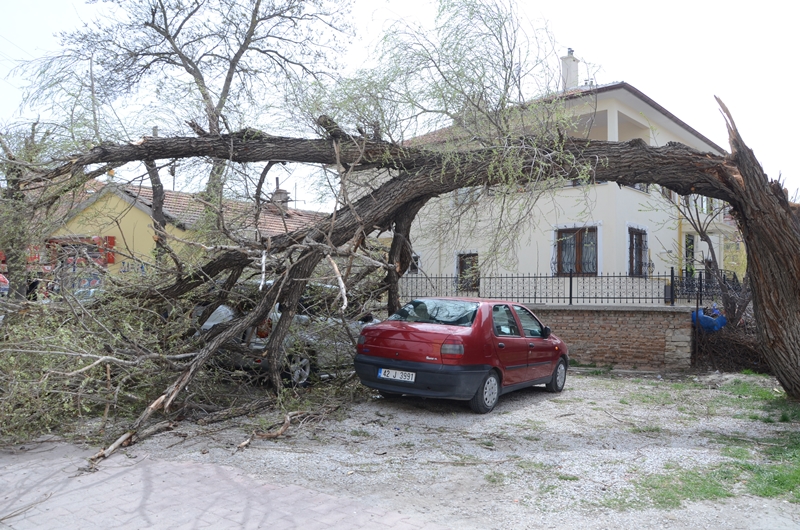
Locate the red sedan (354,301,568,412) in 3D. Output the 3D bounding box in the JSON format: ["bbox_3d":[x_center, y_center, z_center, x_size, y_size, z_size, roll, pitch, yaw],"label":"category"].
[{"bbox_3d":[1.164,1.215,8.868,1.640,1.430,4.120,-2,-3,36],"label":"red sedan"}]

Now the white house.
[{"bbox_3d":[5.697,-2.374,25.244,12.600,9.600,12.000,-2,-4,42],"label":"white house"}]

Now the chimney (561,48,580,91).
[{"bbox_3d":[6.321,-7.211,22.200,0.520,1.650,0.520,-2,-4,42],"label":"chimney"}]

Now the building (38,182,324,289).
[{"bbox_3d":[-6.760,0.005,25.528,6.900,5.400,11.500,-2,-3,36],"label":"building"}]

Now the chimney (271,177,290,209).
[{"bbox_3d":[-5.249,-3.184,26.300,0.580,1.400,0.580,-2,-3,38],"label":"chimney"}]

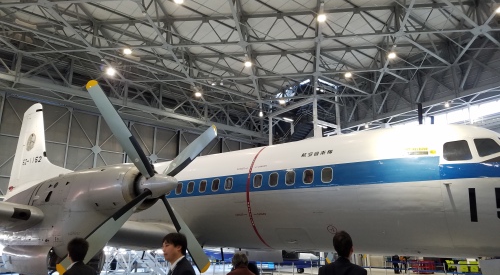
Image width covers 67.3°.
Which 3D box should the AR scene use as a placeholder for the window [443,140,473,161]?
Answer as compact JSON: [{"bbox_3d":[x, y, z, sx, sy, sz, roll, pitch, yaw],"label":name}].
[{"bbox_3d":[3.847,0.246,6.944,0.470,0.410,0.060,-4,-36,28],"label":"window"}]

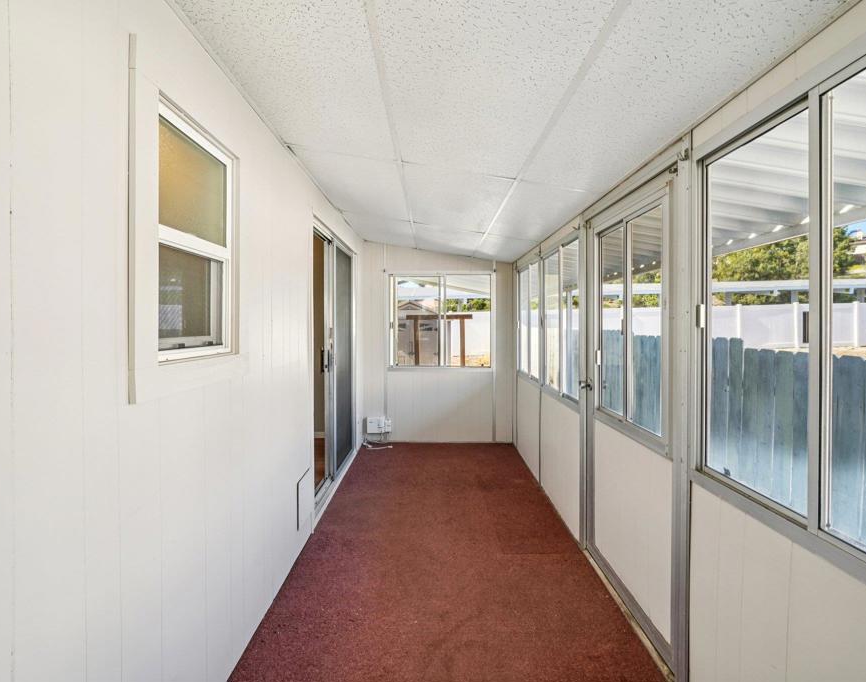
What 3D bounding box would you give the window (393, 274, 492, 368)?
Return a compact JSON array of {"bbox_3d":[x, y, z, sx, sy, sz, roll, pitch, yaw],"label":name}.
[{"bbox_3d":[0.106,-0.217,4.120,1.100,1.060,0.080,0,2,0],"label":"window"}]

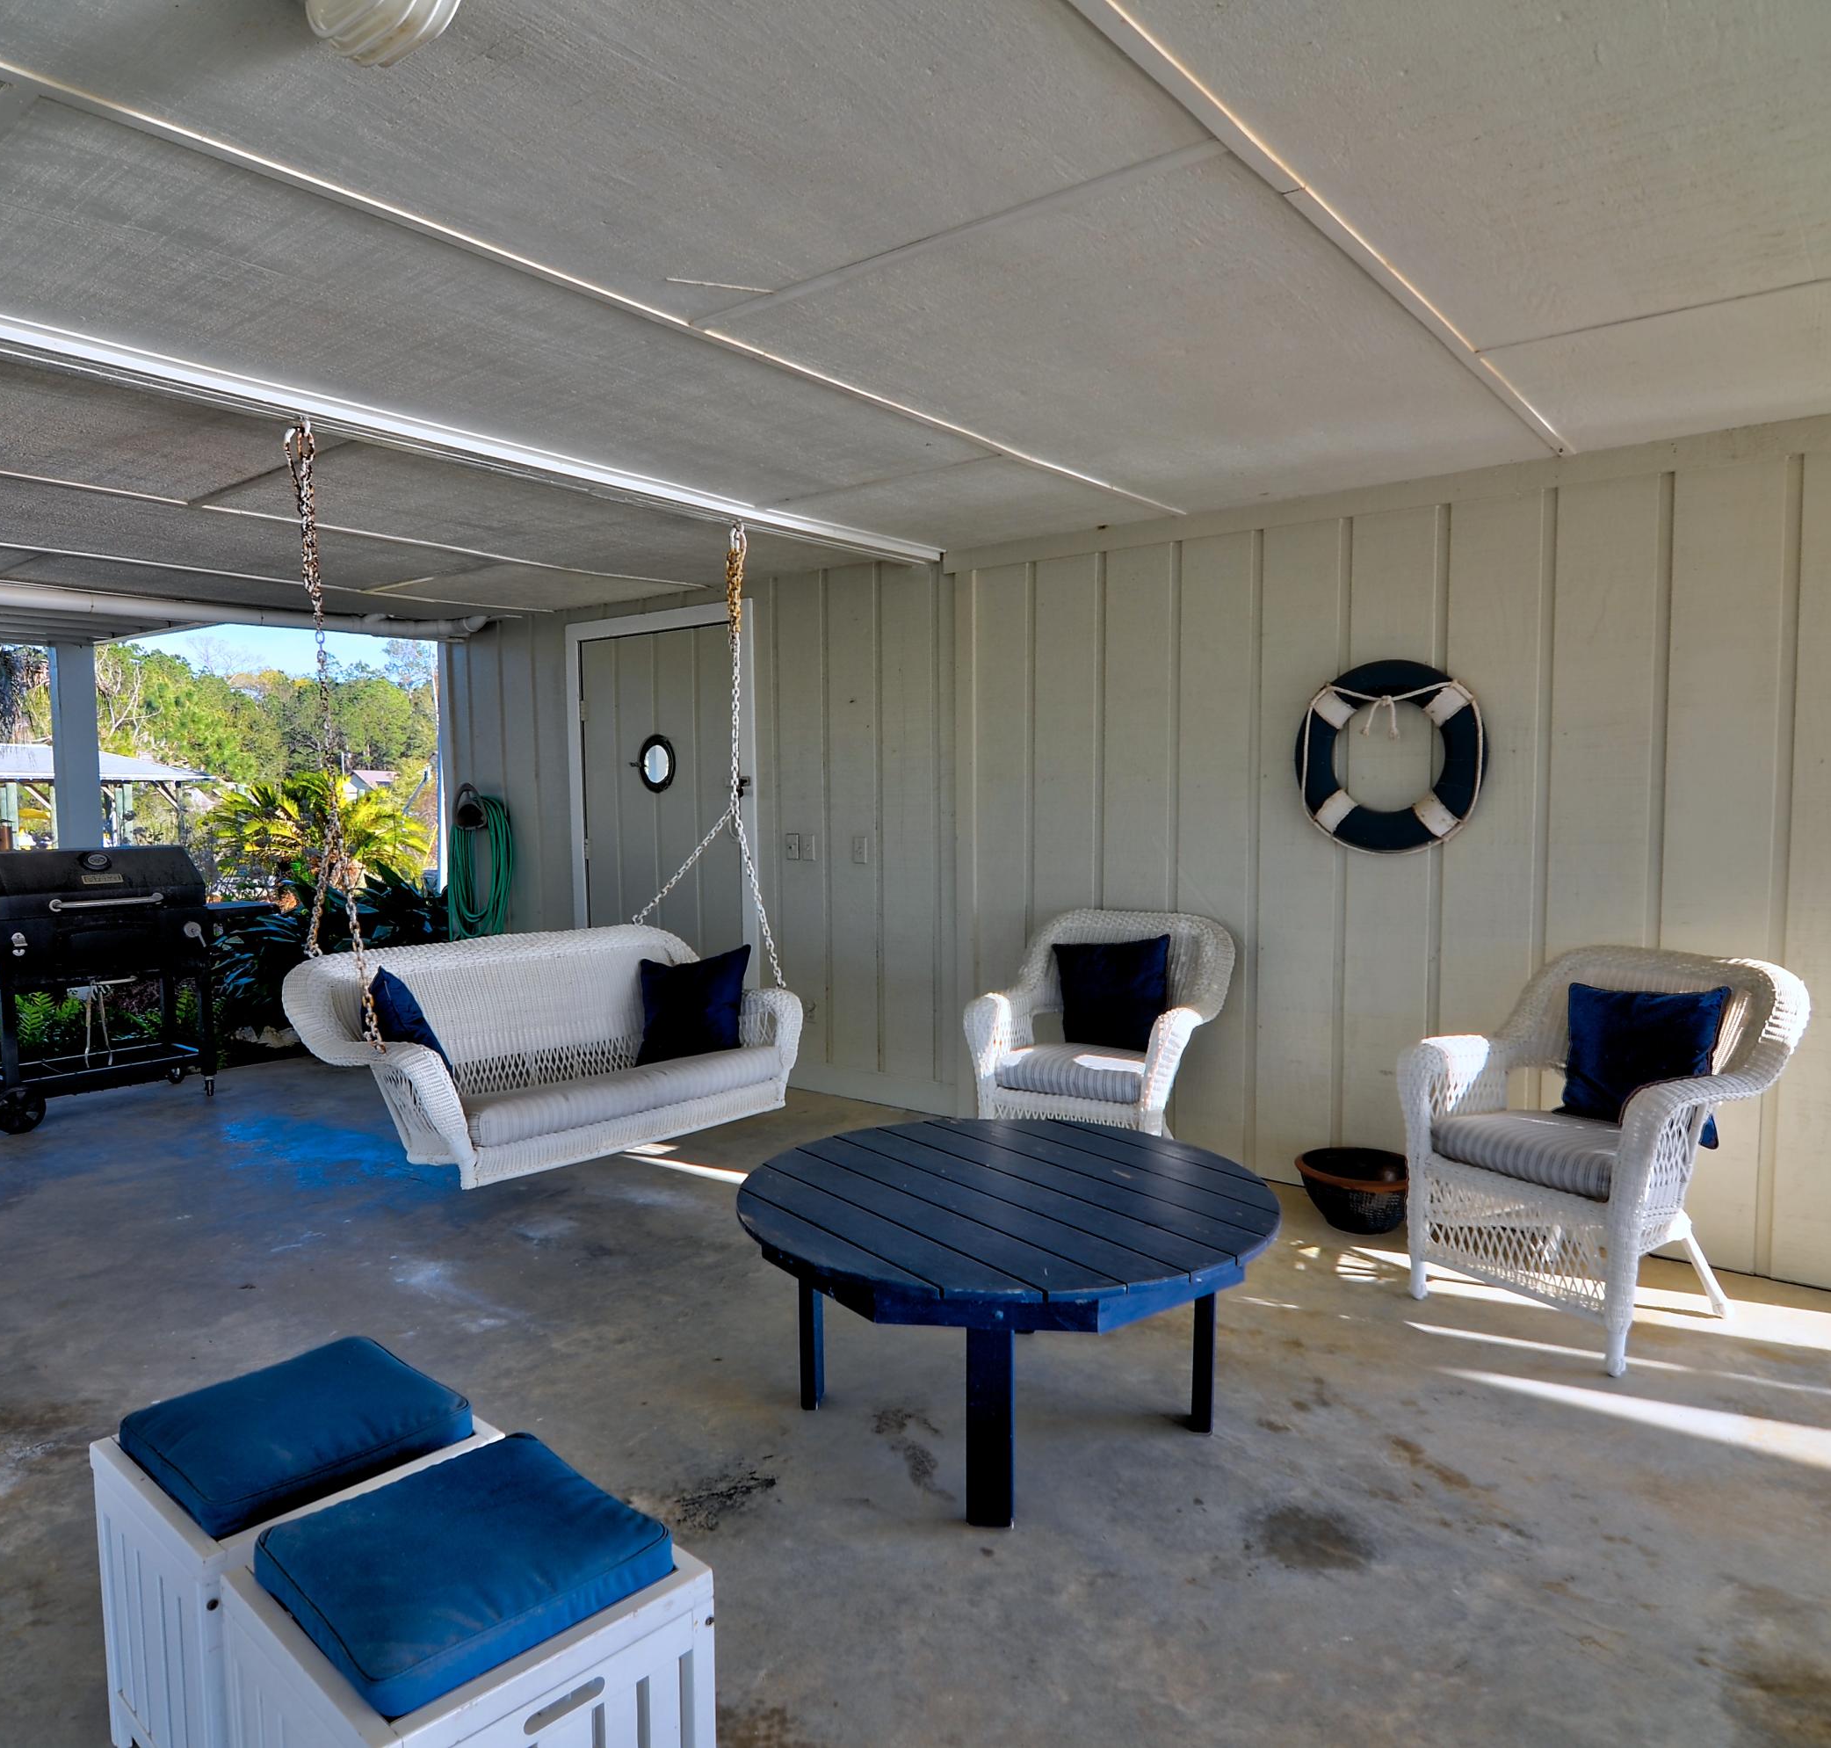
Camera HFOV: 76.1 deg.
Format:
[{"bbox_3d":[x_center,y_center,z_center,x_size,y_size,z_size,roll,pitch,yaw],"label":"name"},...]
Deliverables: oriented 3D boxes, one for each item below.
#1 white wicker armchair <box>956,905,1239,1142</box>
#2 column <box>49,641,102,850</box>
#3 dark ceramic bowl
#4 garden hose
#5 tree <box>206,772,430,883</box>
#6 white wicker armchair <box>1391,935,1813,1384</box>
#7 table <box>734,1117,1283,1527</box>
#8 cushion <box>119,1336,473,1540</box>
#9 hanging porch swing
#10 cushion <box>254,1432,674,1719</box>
[{"bbox_3d":[0.655,0.653,4.050,0.771,0.940,0.702,2,4,29],"label":"white wicker armchair"},{"bbox_3d":[-5.435,-0.245,7.636,0.193,2.433,0.193,3,5,41],"label":"column"},{"bbox_3d":[1.472,1.043,3.806,0.455,0.183,0.455,0,4,0],"label":"dark ceramic bowl"},{"bbox_3d":[-2.564,-0.007,6.952,0.435,0.969,0.198,2,4,37],"label":"garden hose"},{"bbox_3d":[-5.042,0.035,9.900,1.929,1.808,1.929,3,5,41],"label":"tree"},{"bbox_3d":[1.812,0.702,3.156,0.702,0.940,0.771,-2,4,-31],"label":"white wicker armchair"},{"bbox_3d":[0.200,0.957,2.614,1.157,0.514,1.157,0,4,0],"label":"table"},{"bbox_3d":[-0.890,0.787,1.693,0.361,0.064,0.341,3,5,41],"label":"cushion"},{"bbox_3d":[-1.095,-0.187,3.685,0.791,2.008,1.602,3,5,41],"label":"hanging porch swing"},{"bbox_3d":[-0.542,0.803,1.401,0.361,0.064,0.341,3,5,41],"label":"cushion"}]

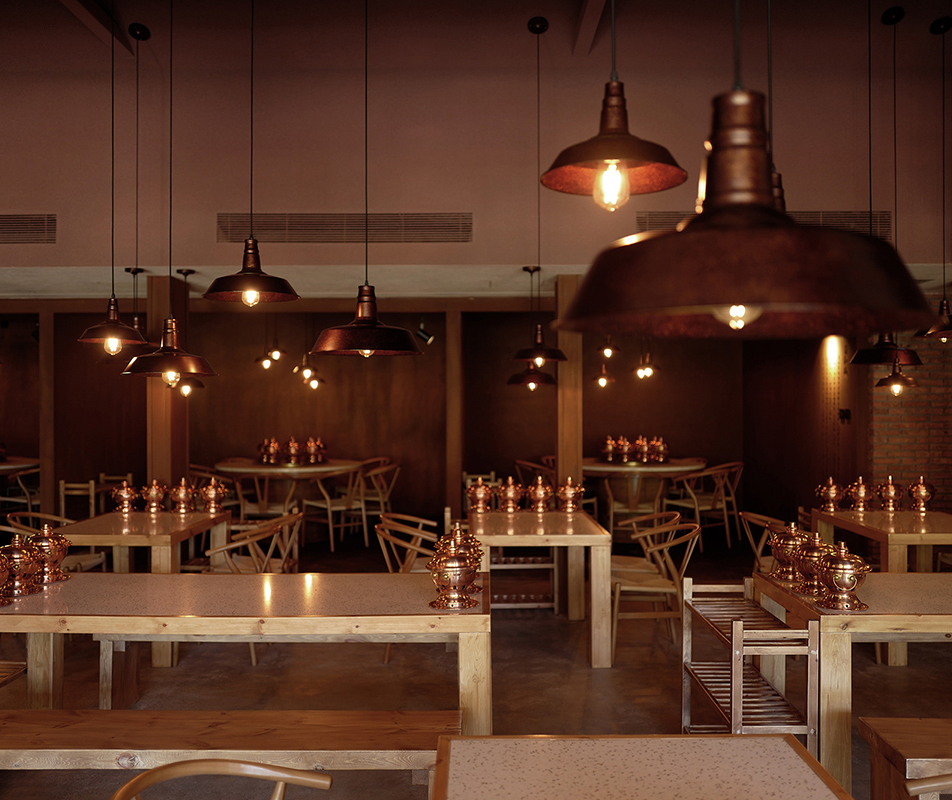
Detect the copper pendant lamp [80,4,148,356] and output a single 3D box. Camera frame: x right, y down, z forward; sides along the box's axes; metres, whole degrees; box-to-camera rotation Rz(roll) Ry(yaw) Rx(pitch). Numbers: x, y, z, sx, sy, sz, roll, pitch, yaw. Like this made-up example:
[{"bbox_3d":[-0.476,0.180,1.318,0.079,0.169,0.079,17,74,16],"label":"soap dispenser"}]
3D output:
[{"bbox_3d":[-1.349,-0.824,3.470,0.265,1.324,0.265,0,0,1],"label":"copper pendant lamp"}]

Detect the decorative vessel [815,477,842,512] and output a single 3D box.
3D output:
[{"bbox_3d":[2.467,0.663,6.498,0.193,0.247,0.193,0,-1,1],"label":"decorative vessel"}]

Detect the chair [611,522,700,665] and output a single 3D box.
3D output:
[{"bbox_3d":[1.080,1.126,5.680,0.560,0.750,0.560,0,0,1],"label":"chair"}]

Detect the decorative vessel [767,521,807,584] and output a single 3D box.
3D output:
[{"bbox_3d":[1.359,0.651,4.030,0.215,0.238,0.215,0,0,0],"label":"decorative vessel"}]

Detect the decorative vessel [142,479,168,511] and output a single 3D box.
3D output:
[{"bbox_3d":[-2.199,0.657,6.400,0.195,0.228,0.190,0,0,1],"label":"decorative vessel"}]

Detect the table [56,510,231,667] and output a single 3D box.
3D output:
[{"bbox_3d":[-2.120,1.147,5.900,0.805,0.755,1.200,0,0,0],"label":"table"}]

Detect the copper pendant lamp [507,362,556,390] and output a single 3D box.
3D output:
[{"bbox_3d":[0.411,-0.205,6.850,0.360,0.280,0.360,0,0,0],"label":"copper pendant lamp"}]

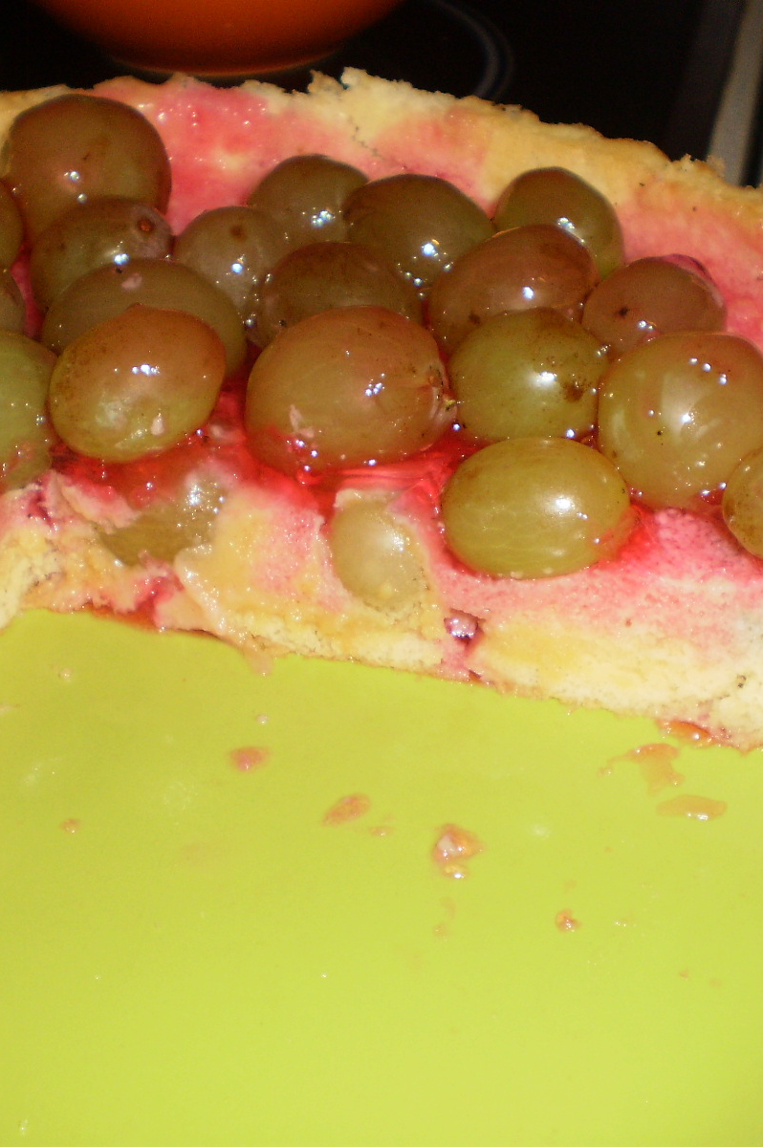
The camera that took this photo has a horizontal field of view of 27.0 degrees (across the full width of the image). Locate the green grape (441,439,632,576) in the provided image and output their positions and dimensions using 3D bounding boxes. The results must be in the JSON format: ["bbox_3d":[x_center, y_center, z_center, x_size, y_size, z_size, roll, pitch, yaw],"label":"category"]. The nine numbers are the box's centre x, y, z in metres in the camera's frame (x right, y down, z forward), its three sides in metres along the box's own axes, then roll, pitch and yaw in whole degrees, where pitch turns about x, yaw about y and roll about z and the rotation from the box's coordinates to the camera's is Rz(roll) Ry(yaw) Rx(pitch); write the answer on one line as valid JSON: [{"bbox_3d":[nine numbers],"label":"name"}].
[{"bbox_3d":[0.019,-0.008,0.193,0.023,0.017,0.017,1,39,0],"label":"green grape"}]

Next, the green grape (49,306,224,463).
[{"bbox_3d":[-0.034,-0.026,0.217,0.024,0.021,0.023,0,39,0],"label":"green grape"}]

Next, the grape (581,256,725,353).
[{"bbox_3d":[0.039,-0.038,0.231,0.021,0.016,0.016,-5,40,-8],"label":"grape"}]

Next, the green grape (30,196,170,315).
[{"bbox_3d":[-0.043,-0.049,0.245,0.022,0.019,0.021,0,39,0],"label":"green grape"}]

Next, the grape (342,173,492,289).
[{"bbox_3d":[0.006,-0.054,0.252,0.024,0.019,0.022,0,39,0],"label":"grape"}]

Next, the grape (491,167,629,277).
[{"bbox_3d":[0.028,-0.055,0.253,0.021,0.020,0.021,0,39,0],"label":"grape"}]

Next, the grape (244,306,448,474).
[{"bbox_3d":[-0.004,-0.024,0.210,0.027,0.022,0.022,-4,40,-6],"label":"grape"}]

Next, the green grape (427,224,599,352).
[{"bbox_3d":[0.019,-0.040,0.229,0.025,0.019,0.019,-12,41,-15],"label":"green grape"}]

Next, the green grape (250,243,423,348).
[{"bbox_3d":[-0.006,-0.039,0.233,0.025,0.020,0.023,0,39,0],"label":"green grape"}]

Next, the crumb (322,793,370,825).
[{"bbox_3d":[-0.004,0.029,0.194,0.006,0.002,0.004,-27,46,-29],"label":"crumb"}]

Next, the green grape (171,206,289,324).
[{"bbox_3d":[-0.023,-0.047,0.243,0.019,0.019,0.019,0,39,0],"label":"green grape"}]

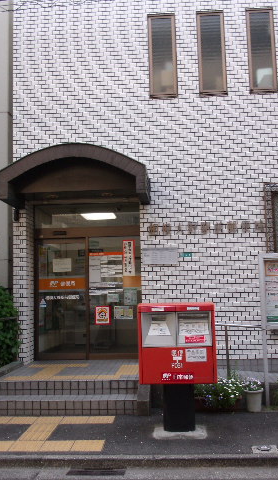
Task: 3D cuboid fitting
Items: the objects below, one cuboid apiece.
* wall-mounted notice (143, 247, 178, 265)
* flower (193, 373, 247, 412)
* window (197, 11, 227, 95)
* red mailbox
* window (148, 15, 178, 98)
[{"bbox_3d":[0.332,0.252,8.044,0.547,0.254,0.035,-2,-6,3],"label":"wall-mounted notice"},{"bbox_3d":[0.924,1.820,6.172,0.630,0.420,0.310,-2,-6,3],"label":"flower"},{"bbox_3d":[1.130,-2.876,8.002,0.425,1.346,0.120,-2,-5,4],"label":"window"},{"bbox_3d":[0.405,1.056,5.385,0.762,0.800,0.500,-2,-6,3],"label":"red mailbox"},{"bbox_3d":[0.387,-2.969,8.375,0.445,1.430,0.100,-2,-6,3],"label":"window"}]

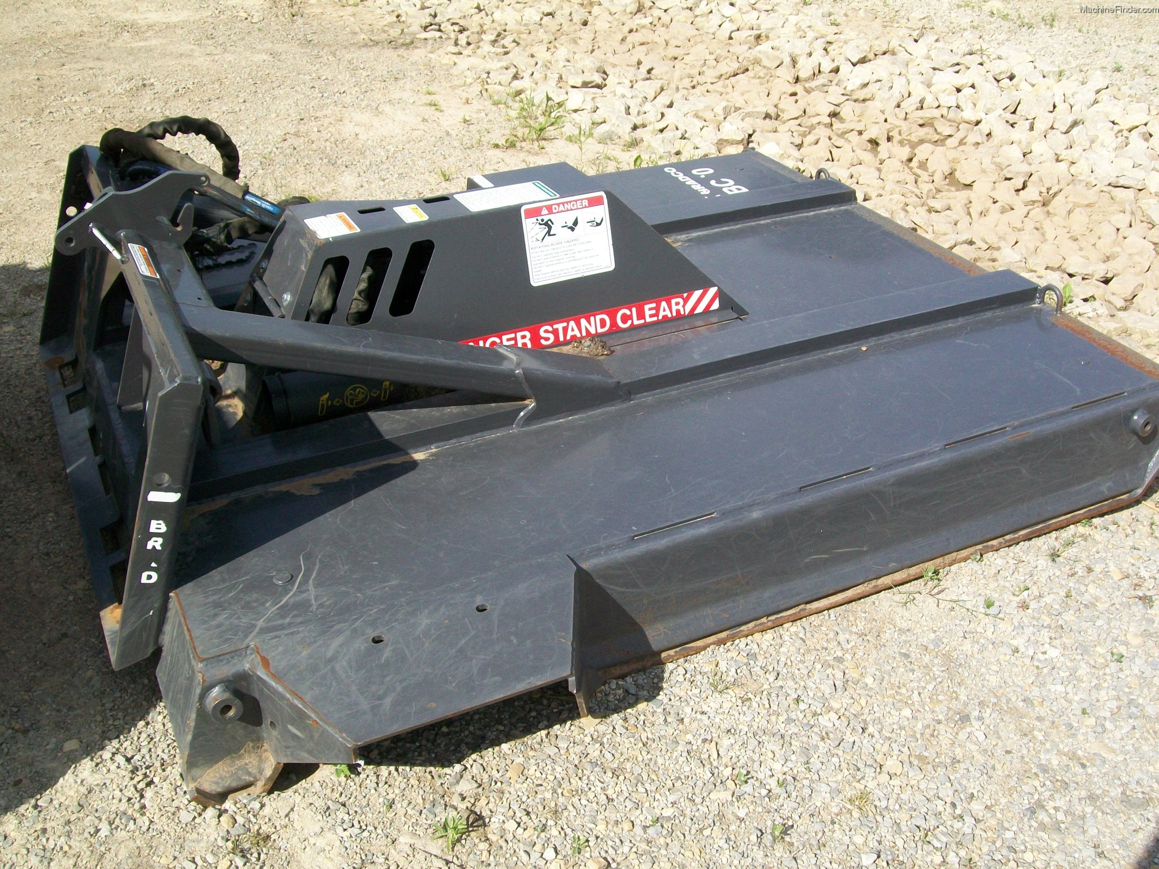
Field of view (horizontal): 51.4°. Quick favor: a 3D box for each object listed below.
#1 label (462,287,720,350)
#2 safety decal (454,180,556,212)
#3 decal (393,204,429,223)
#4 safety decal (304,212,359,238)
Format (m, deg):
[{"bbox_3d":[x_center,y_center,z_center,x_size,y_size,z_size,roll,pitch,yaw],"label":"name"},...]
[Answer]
[{"bbox_3d":[-0.011,-0.209,2.402,0.680,0.046,0.004,-14,18,-22],"label":"label"},{"bbox_3d":[-0.140,-0.465,2.350,0.188,0.004,0.096,-14,35,-22],"label":"safety decal"},{"bbox_3d":[-0.315,-0.415,2.266,0.046,0.004,0.081,-14,35,-22],"label":"decal"},{"bbox_3d":[-0.452,-0.383,2.209,0.078,0.004,0.099,-14,35,-22],"label":"safety decal"}]

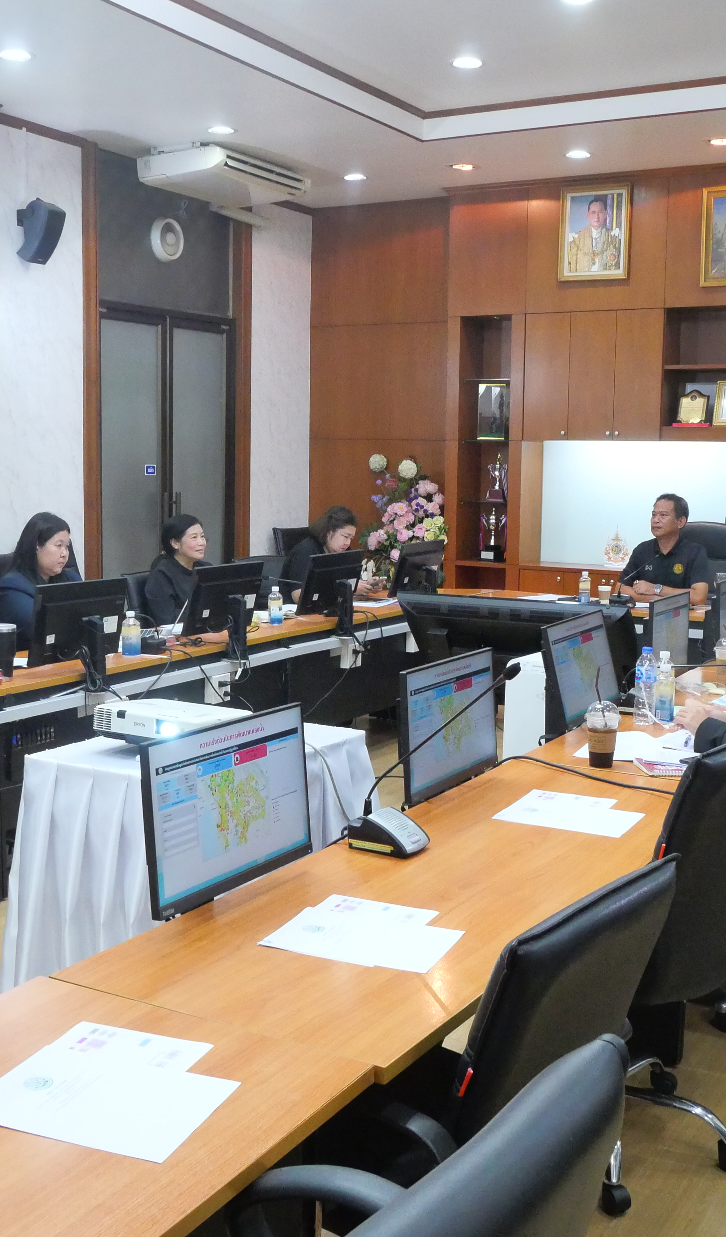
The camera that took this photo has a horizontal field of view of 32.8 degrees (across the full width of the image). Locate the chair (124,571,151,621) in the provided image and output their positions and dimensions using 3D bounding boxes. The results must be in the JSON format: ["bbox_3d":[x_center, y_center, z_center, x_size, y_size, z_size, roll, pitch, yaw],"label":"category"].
[{"bbox_3d":[-0.890,0.237,6.489,0.640,0.970,0.600,5,8,29],"label":"chair"}]

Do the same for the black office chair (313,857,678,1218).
[{"bbox_3d":[0.151,0.841,1.967,0.660,0.970,0.640,6,9,38],"label":"black office chair"}]

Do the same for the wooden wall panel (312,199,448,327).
[{"bbox_3d":[0.137,-2.881,10.069,1.228,0.966,0.040,4,7,26],"label":"wooden wall panel"}]

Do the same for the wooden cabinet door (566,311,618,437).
[{"bbox_3d":[1.694,-1.789,9.118,0.364,0.937,0.030,6,9,32],"label":"wooden cabinet door"}]

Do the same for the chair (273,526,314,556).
[{"bbox_3d":[-0.220,0.031,8.016,0.650,1.140,0.630,5,8,32],"label":"chair"}]

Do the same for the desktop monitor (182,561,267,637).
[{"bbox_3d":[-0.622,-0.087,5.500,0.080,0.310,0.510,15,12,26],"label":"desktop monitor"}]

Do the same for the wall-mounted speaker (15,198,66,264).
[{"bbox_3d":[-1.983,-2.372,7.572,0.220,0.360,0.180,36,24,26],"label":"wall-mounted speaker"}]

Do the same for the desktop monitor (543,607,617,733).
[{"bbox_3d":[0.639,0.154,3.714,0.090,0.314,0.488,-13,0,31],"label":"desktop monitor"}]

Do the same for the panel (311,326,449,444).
[{"bbox_3d":[0.143,-1.982,10.393,1.360,0.950,0.030,5,8,29],"label":"panel"}]

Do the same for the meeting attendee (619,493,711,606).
[{"bbox_3d":[1.724,-0.025,7.163,0.548,1.376,0.748,4,8,23],"label":"meeting attendee"}]

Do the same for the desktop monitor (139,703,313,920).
[{"bbox_3d":[-0.263,0.352,2.372,0.050,0.302,0.490,-2,4,32],"label":"desktop monitor"}]

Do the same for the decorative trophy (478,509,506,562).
[{"bbox_3d":[1.074,-0.693,10.325,0.210,0.440,0.150,5,8,32],"label":"decorative trophy"}]

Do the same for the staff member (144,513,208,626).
[{"bbox_3d":[-0.781,0.154,6.220,0.680,1.280,0.470,4,7,22],"label":"staff member"}]

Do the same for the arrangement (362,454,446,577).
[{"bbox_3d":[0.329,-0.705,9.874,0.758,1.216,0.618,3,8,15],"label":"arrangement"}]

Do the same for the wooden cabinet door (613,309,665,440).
[{"bbox_3d":[2.002,-1.760,8.941,0.343,0.914,0.040,4,7,26],"label":"wooden cabinet door"}]

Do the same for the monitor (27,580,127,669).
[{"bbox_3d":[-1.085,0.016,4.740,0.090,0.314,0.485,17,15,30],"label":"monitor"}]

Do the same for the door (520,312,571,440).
[{"bbox_3d":[1.397,-1.833,9.375,0.360,0.950,0.030,5,8,29],"label":"door"}]

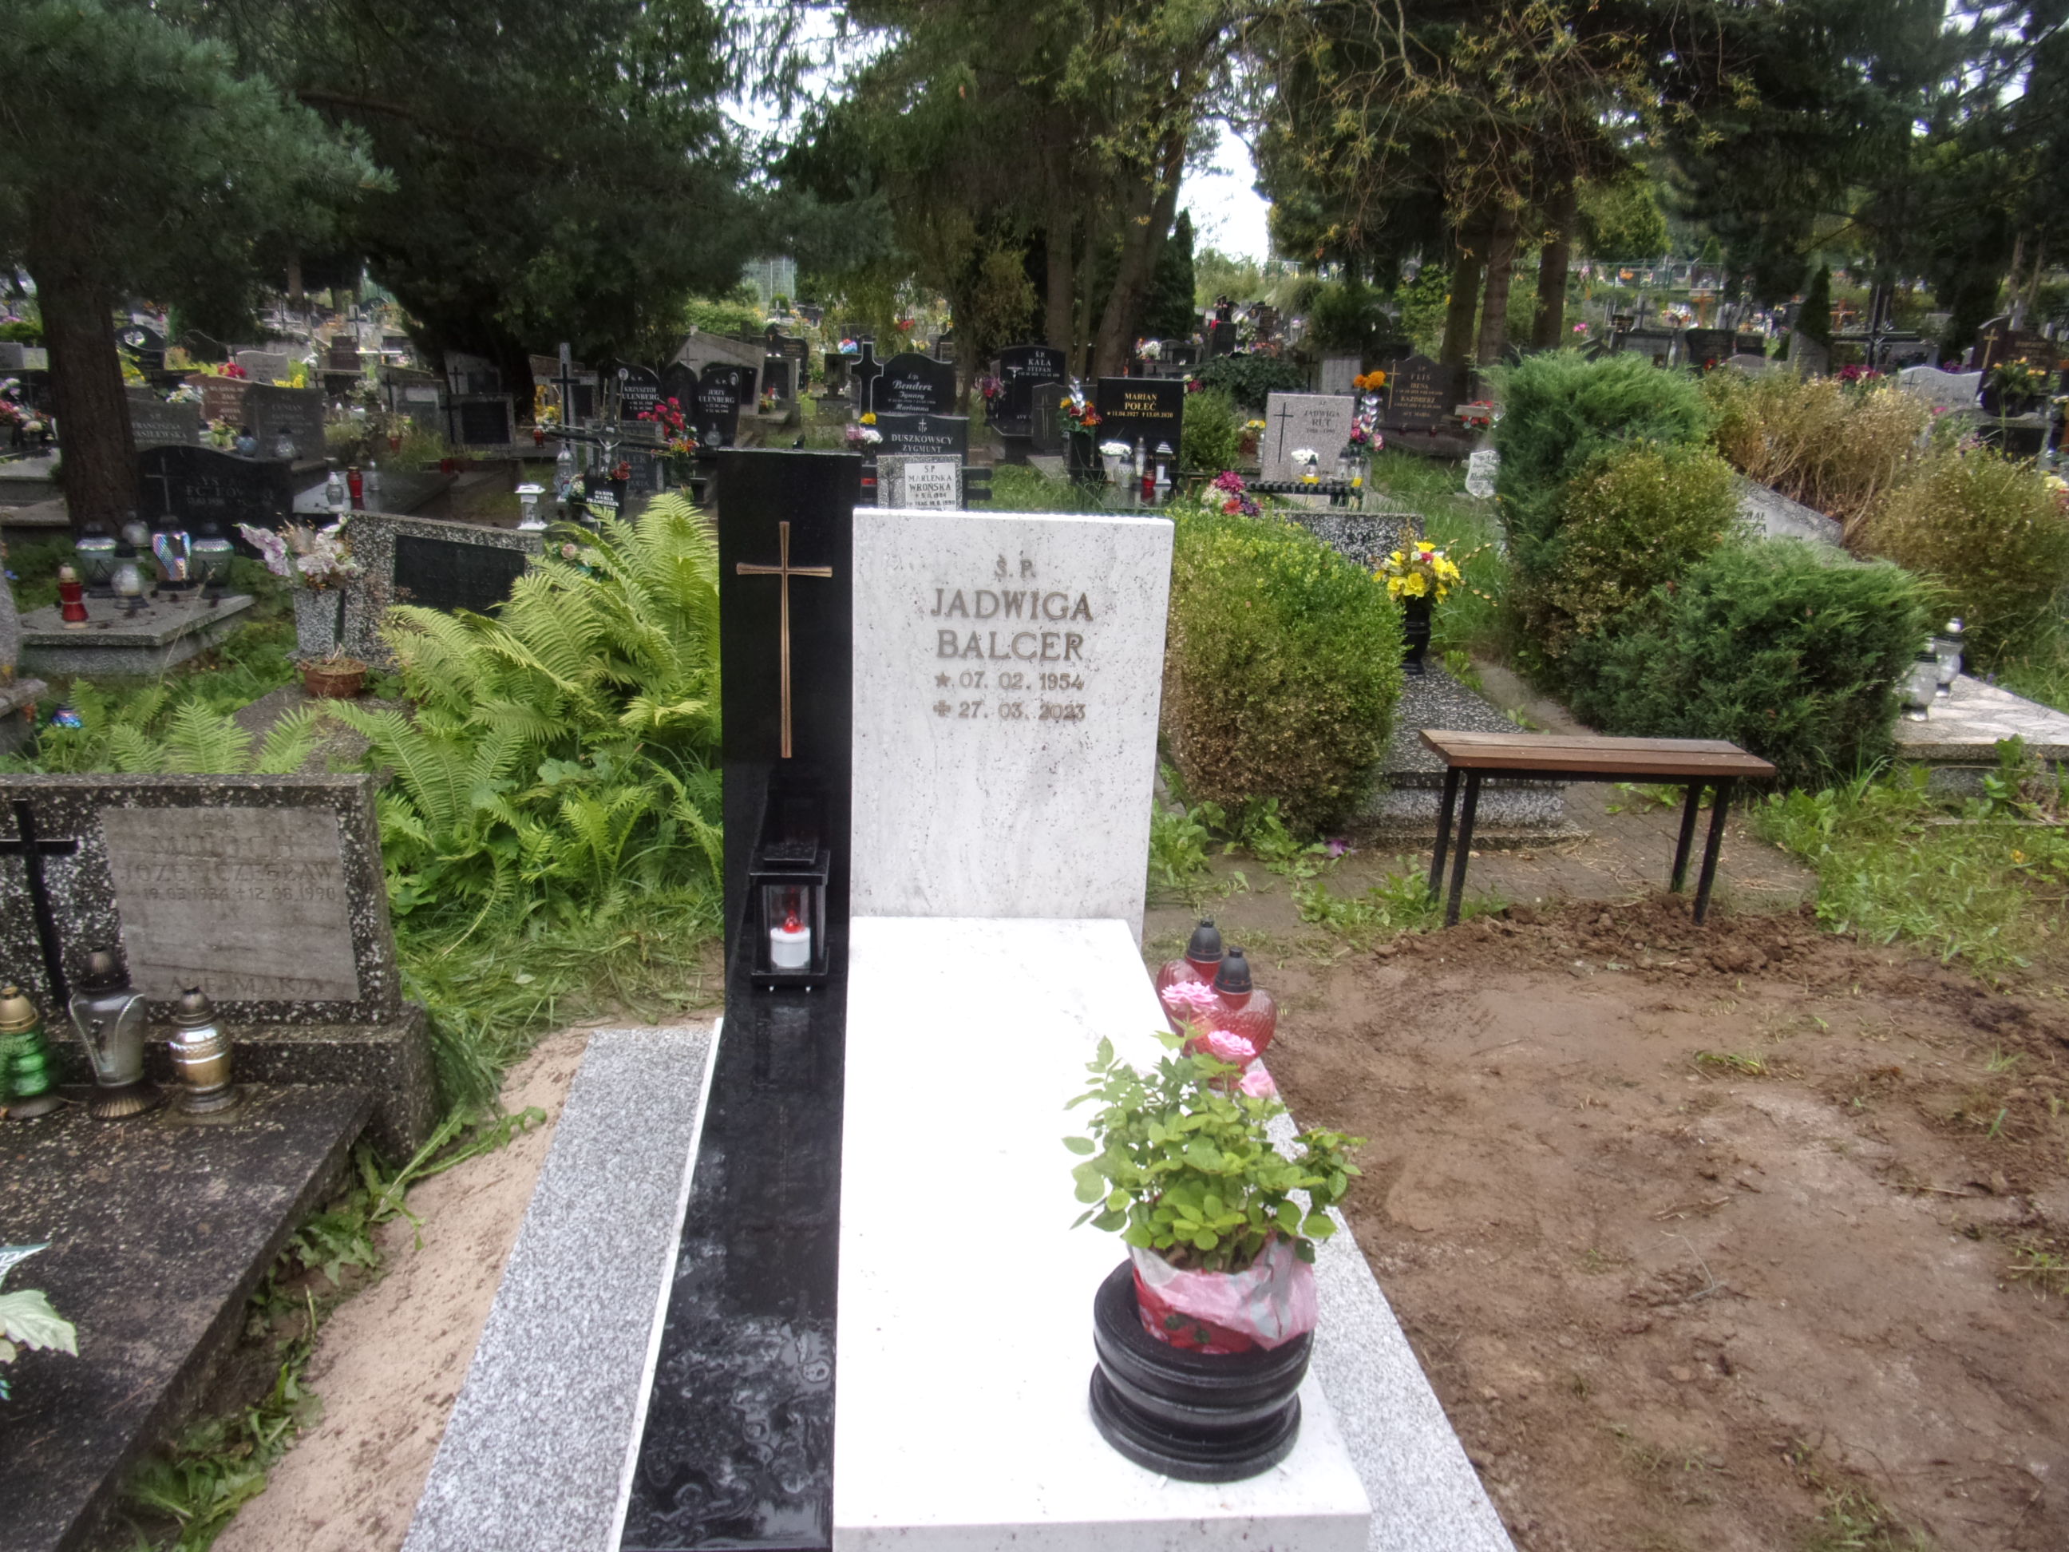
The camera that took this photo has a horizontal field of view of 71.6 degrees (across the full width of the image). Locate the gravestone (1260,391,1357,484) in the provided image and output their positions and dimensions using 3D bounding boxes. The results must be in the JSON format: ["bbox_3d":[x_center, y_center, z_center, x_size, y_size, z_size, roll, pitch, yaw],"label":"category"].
[{"bbox_3d":[2.028,-2.487,10.600,0.632,0.630,0.090,1,17,-9],"label":"gravestone"}]

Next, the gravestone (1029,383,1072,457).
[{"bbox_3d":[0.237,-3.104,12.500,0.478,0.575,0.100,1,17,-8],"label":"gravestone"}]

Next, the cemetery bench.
[{"bbox_3d":[1.530,0.147,4.017,0.885,0.465,0.261,2,18,-3],"label":"cemetery bench"}]

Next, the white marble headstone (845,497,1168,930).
[{"bbox_3d":[-0.057,-0.075,2.717,0.575,0.816,0.080,1,15,-7],"label":"white marble headstone"}]

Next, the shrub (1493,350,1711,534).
[{"bbox_3d":[3.019,-1.597,7.600,1.050,1.220,1.000,1,18,-5],"label":"shrub"}]

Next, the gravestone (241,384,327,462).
[{"bbox_3d":[-5.490,-2.585,10.500,0.570,0.560,0.140,-1,18,-11],"label":"gravestone"}]

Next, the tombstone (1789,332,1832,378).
[{"bbox_3d":[9.185,-4.971,17.000,0.470,0.600,0.140,1,18,-4],"label":"tombstone"}]

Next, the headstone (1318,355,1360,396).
[{"bbox_3d":[3.419,-4.271,16.000,0.390,0.720,0.100,1,17,-8],"label":"headstone"}]

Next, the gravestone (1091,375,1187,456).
[{"bbox_3d":[0.787,-2.582,10.700,0.606,0.720,0.080,1,17,-9],"label":"gravestone"}]

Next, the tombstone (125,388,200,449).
[{"bbox_3d":[-6.538,-2.572,10.700,0.550,0.520,0.090,-1,17,-12],"label":"tombstone"}]

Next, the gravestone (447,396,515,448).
[{"bbox_3d":[-4.638,-2.961,12.000,0.560,0.450,0.140,0,18,-7],"label":"gravestone"}]

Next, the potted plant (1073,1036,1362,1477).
[{"bbox_3d":[0.204,0.520,1.591,0.310,0.450,0.300,1,19,-7],"label":"potted plant"}]

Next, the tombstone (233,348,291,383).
[{"bbox_3d":[-8.331,-4.392,15.500,0.570,0.470,0.140,0,18,-9],"label":"tombstone"}]

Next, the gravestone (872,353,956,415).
[{"bbox_3d":[-1.074,-3.346,12.800,0.742,0.792,0.090,1,17,-8],"label":"gravestone"}]

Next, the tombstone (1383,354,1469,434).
[{"bbox_3d":[4.073,-4.006,15.000,0.820,0.740,0.120,1,19,-7],"label":"tombstone"}]

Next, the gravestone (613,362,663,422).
[{"bbox_3d":[-3.107,-2.954,11.300,0.360,0.640,0.080,1,19,-7],"label":"gravestone"}]

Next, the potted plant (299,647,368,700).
[{"bbox_3d":[-2.247,-0.334,4.600,0.205,0.140,0.205,1,19,-7],"label":"potted plant"}]

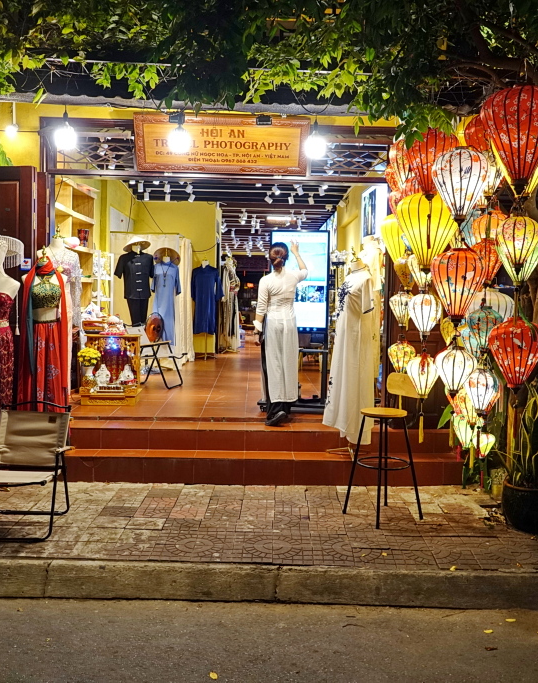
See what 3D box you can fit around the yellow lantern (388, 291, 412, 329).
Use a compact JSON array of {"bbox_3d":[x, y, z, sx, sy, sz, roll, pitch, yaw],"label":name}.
[{"bbox_3d":[0.968,-0.235,5.018,0.180,0.279,0.180,1,4,-1],"label":"yellow lantern"}]

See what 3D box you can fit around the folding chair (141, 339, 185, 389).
[{"bbox_3d":[-1.312,0.148,7.890,0.600,0.745,0.540,2,4,13],"label":"folding chair"}]

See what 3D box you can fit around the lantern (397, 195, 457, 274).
[{"bbox_3d":[1.119,-0.774,4.850,0.440,0.583,0.440,1,4,0],"label":"lantern"}]

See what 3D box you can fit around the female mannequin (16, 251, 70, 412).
[{"bbox_3d":[-1.818,0.069,5.529,0.430,1.685,0.340,0,4,-10],"label":"female mannequin"}]

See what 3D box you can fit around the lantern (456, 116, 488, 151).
[{"bbox_3d":[1.504,-1.472,4.950,0.300,0.380,0.300,1,4,0],"label":"lantern"}]

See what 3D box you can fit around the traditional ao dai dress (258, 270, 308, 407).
[{"bbox_3d":[0.101,-0.052,6.016,0.440,1.220,0.300,1,4,-1],"label":"traditional ao dai dress"}]

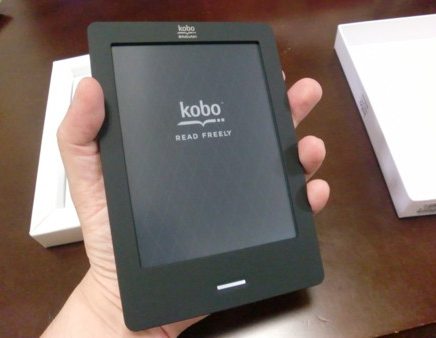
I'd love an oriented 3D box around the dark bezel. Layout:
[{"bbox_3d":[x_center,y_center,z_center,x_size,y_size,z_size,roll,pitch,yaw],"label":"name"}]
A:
[{"bbox_3d":[-0.006,-0.007,0.210,0.114,0.010,0.165,-7,81,-18],"label":"dark bezel"}]

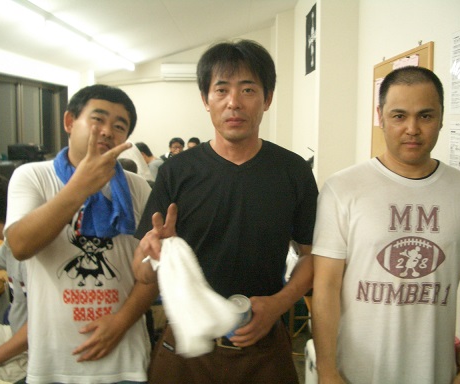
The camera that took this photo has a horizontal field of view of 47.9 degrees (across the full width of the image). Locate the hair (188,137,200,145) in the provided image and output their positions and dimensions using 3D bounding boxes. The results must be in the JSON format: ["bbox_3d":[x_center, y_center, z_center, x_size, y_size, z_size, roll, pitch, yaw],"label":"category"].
[{"bbox_3d":[-0.436,-0.626,6.549,0.170,0.140,0.200,2,8,11],"label":"hair"}]

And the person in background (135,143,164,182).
[{"bbox_3d":[-1.000,0.088,5.586,0.750,1.240,0.500,3,9,21],"label":"person in background"}]

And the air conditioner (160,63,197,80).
[{"bbox_3d":[-0.625,-1.788,7.700,0.800,0.275,0.220,0,8,-1],"label":"air conditioner"}]

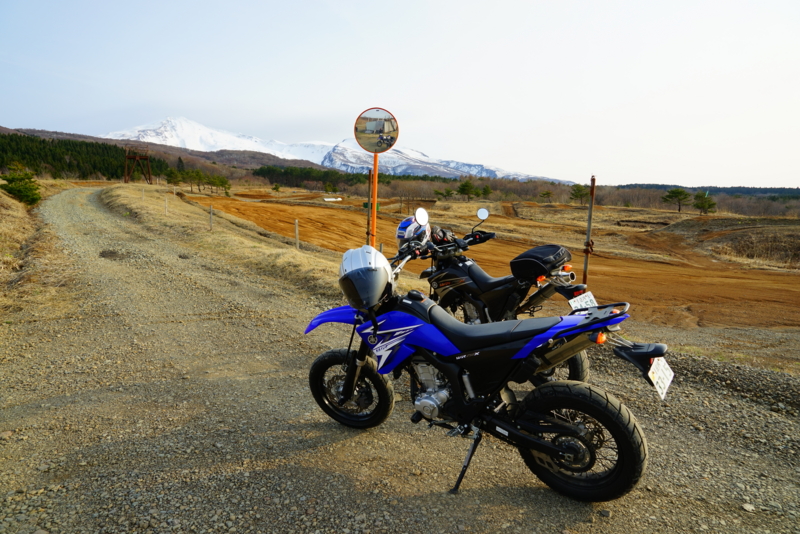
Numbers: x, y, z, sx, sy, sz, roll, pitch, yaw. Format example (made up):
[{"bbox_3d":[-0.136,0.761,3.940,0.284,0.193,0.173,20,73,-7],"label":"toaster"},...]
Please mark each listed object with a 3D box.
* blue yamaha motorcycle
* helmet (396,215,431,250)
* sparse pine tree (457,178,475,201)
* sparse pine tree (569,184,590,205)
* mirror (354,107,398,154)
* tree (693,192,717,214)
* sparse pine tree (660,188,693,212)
[{"bbox_3d":[0.269,0.473,2.858,2.140,1.320,0.860,5,18,34],"label":"blue yamaha motorcycle"},{"bbox_3d":[0.115,-0.286,4.550,0.330,0.270,0.260,-7,11,-43],"label":"helmet"},{"bbox_3d":[11.640,-13.365,92.000,3.100,3.790,3.100,0,8,0],"label":"sparse pine tree"},{"bbox_3d":[28.420,-11.415,84.000,3.460,3.150,3.460,0,8,0],"label":"sparse pine tree"},{"bbox_3d":[-0.428,-2.504,9.800,0.820,0.820,0.130,0,14,-1],"label":"mirror"},{"bbox_3d":[42.807,-9.068,75.000,3.230,3.370,3.230,0,8,0],"label":"tree"},{"bbox_3d":[39.907,-9.598,77.000,4.470,3.460,4.470,0,8,0],"label":"sparse pine tree"}]

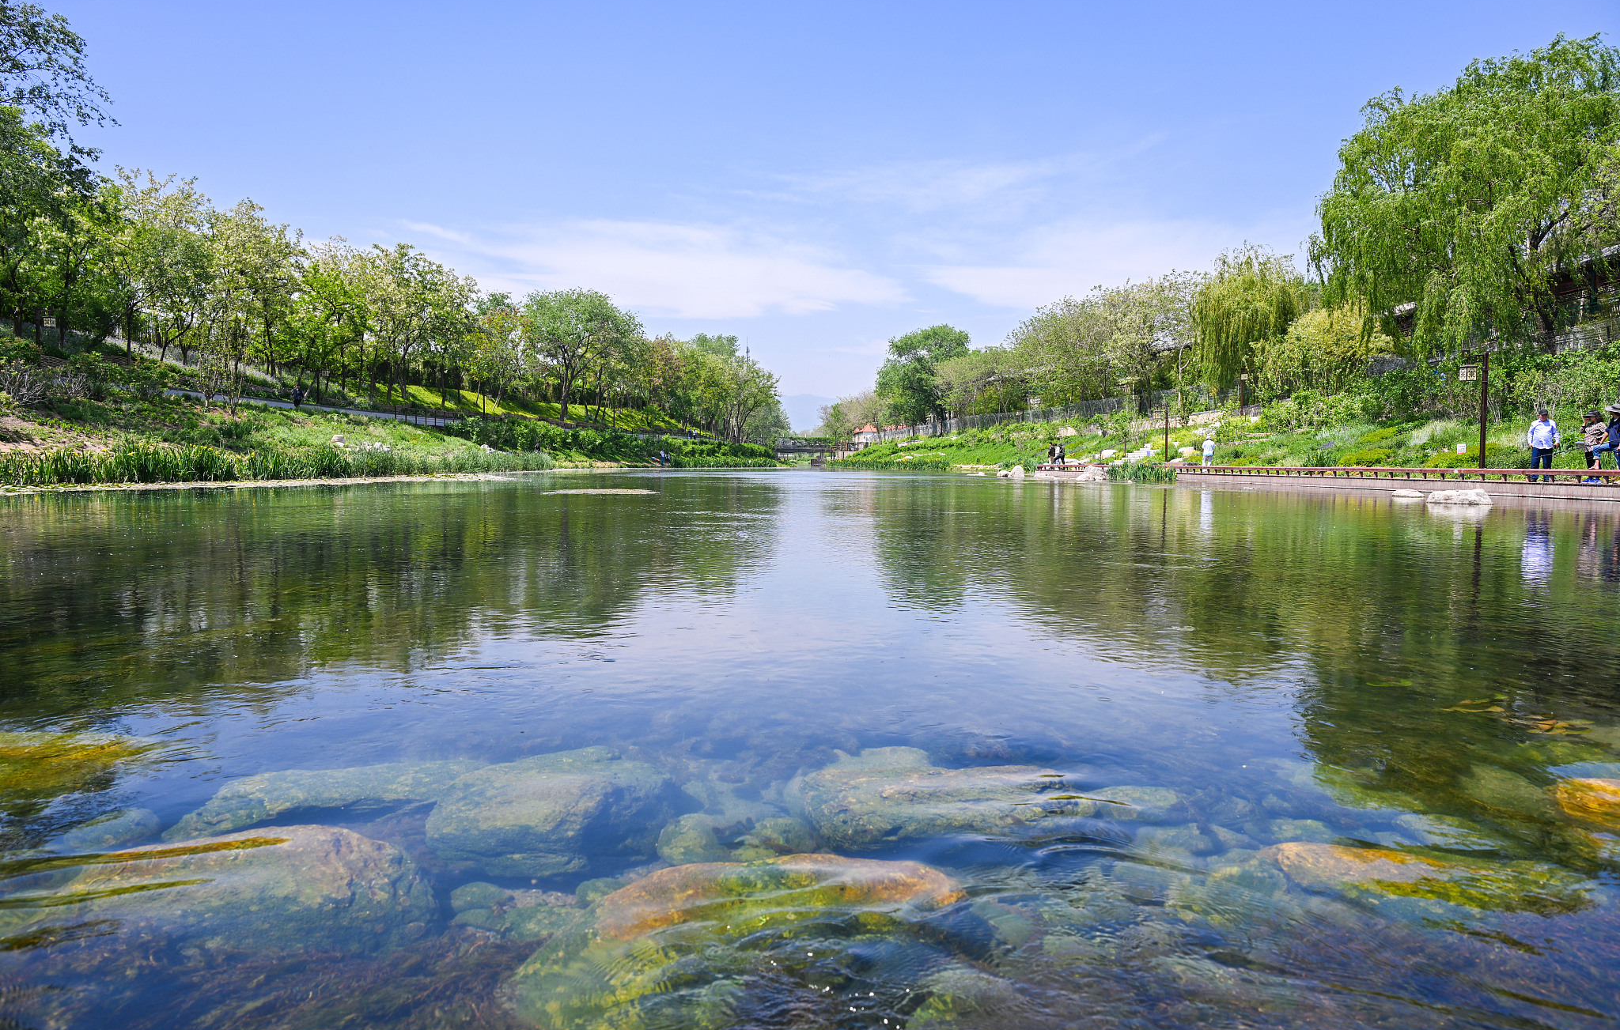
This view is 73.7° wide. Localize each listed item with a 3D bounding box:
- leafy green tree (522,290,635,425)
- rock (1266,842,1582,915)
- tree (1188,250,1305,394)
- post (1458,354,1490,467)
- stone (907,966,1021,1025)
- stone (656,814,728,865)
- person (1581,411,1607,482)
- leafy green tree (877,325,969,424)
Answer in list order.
[{"bbox_3d":[-23.333,-16.315,110.000,11.700,13.700,11.500,0,3,0],"label":"leafy green tree"},{"bbox_3d":[1.170,0.703,2.060,0.620,0.200,0.380,0,3,0],"label":"rock"},{"bbox_3d":[34.972,-15.326,86.000,9.500,12.300,9.500,0,3,0],"label":"tree"},{"bbox_3d":[19.055,-2.908,31.000,0.880,3.550,0.500,0,3,0],"label":"post"},{"bbox_3d":[0.239,0.737,1.650,0.180,0.110,0.150,0,3,0],"label":"stone"},{"bbox_3d":[-0.263,0.723,2.400,0.160,0.120,0.150,0,3,0],"label":"stone"},{"bbox_3d":[18.165,-1.583,25.000,0.460,1.660,0.520,0,3,2],"label":"person"},{"bbox_3d":[14.602,-17.892,140.000,12.300,14.100,12.300,0,3,0],"label":"leafy green tree"}]

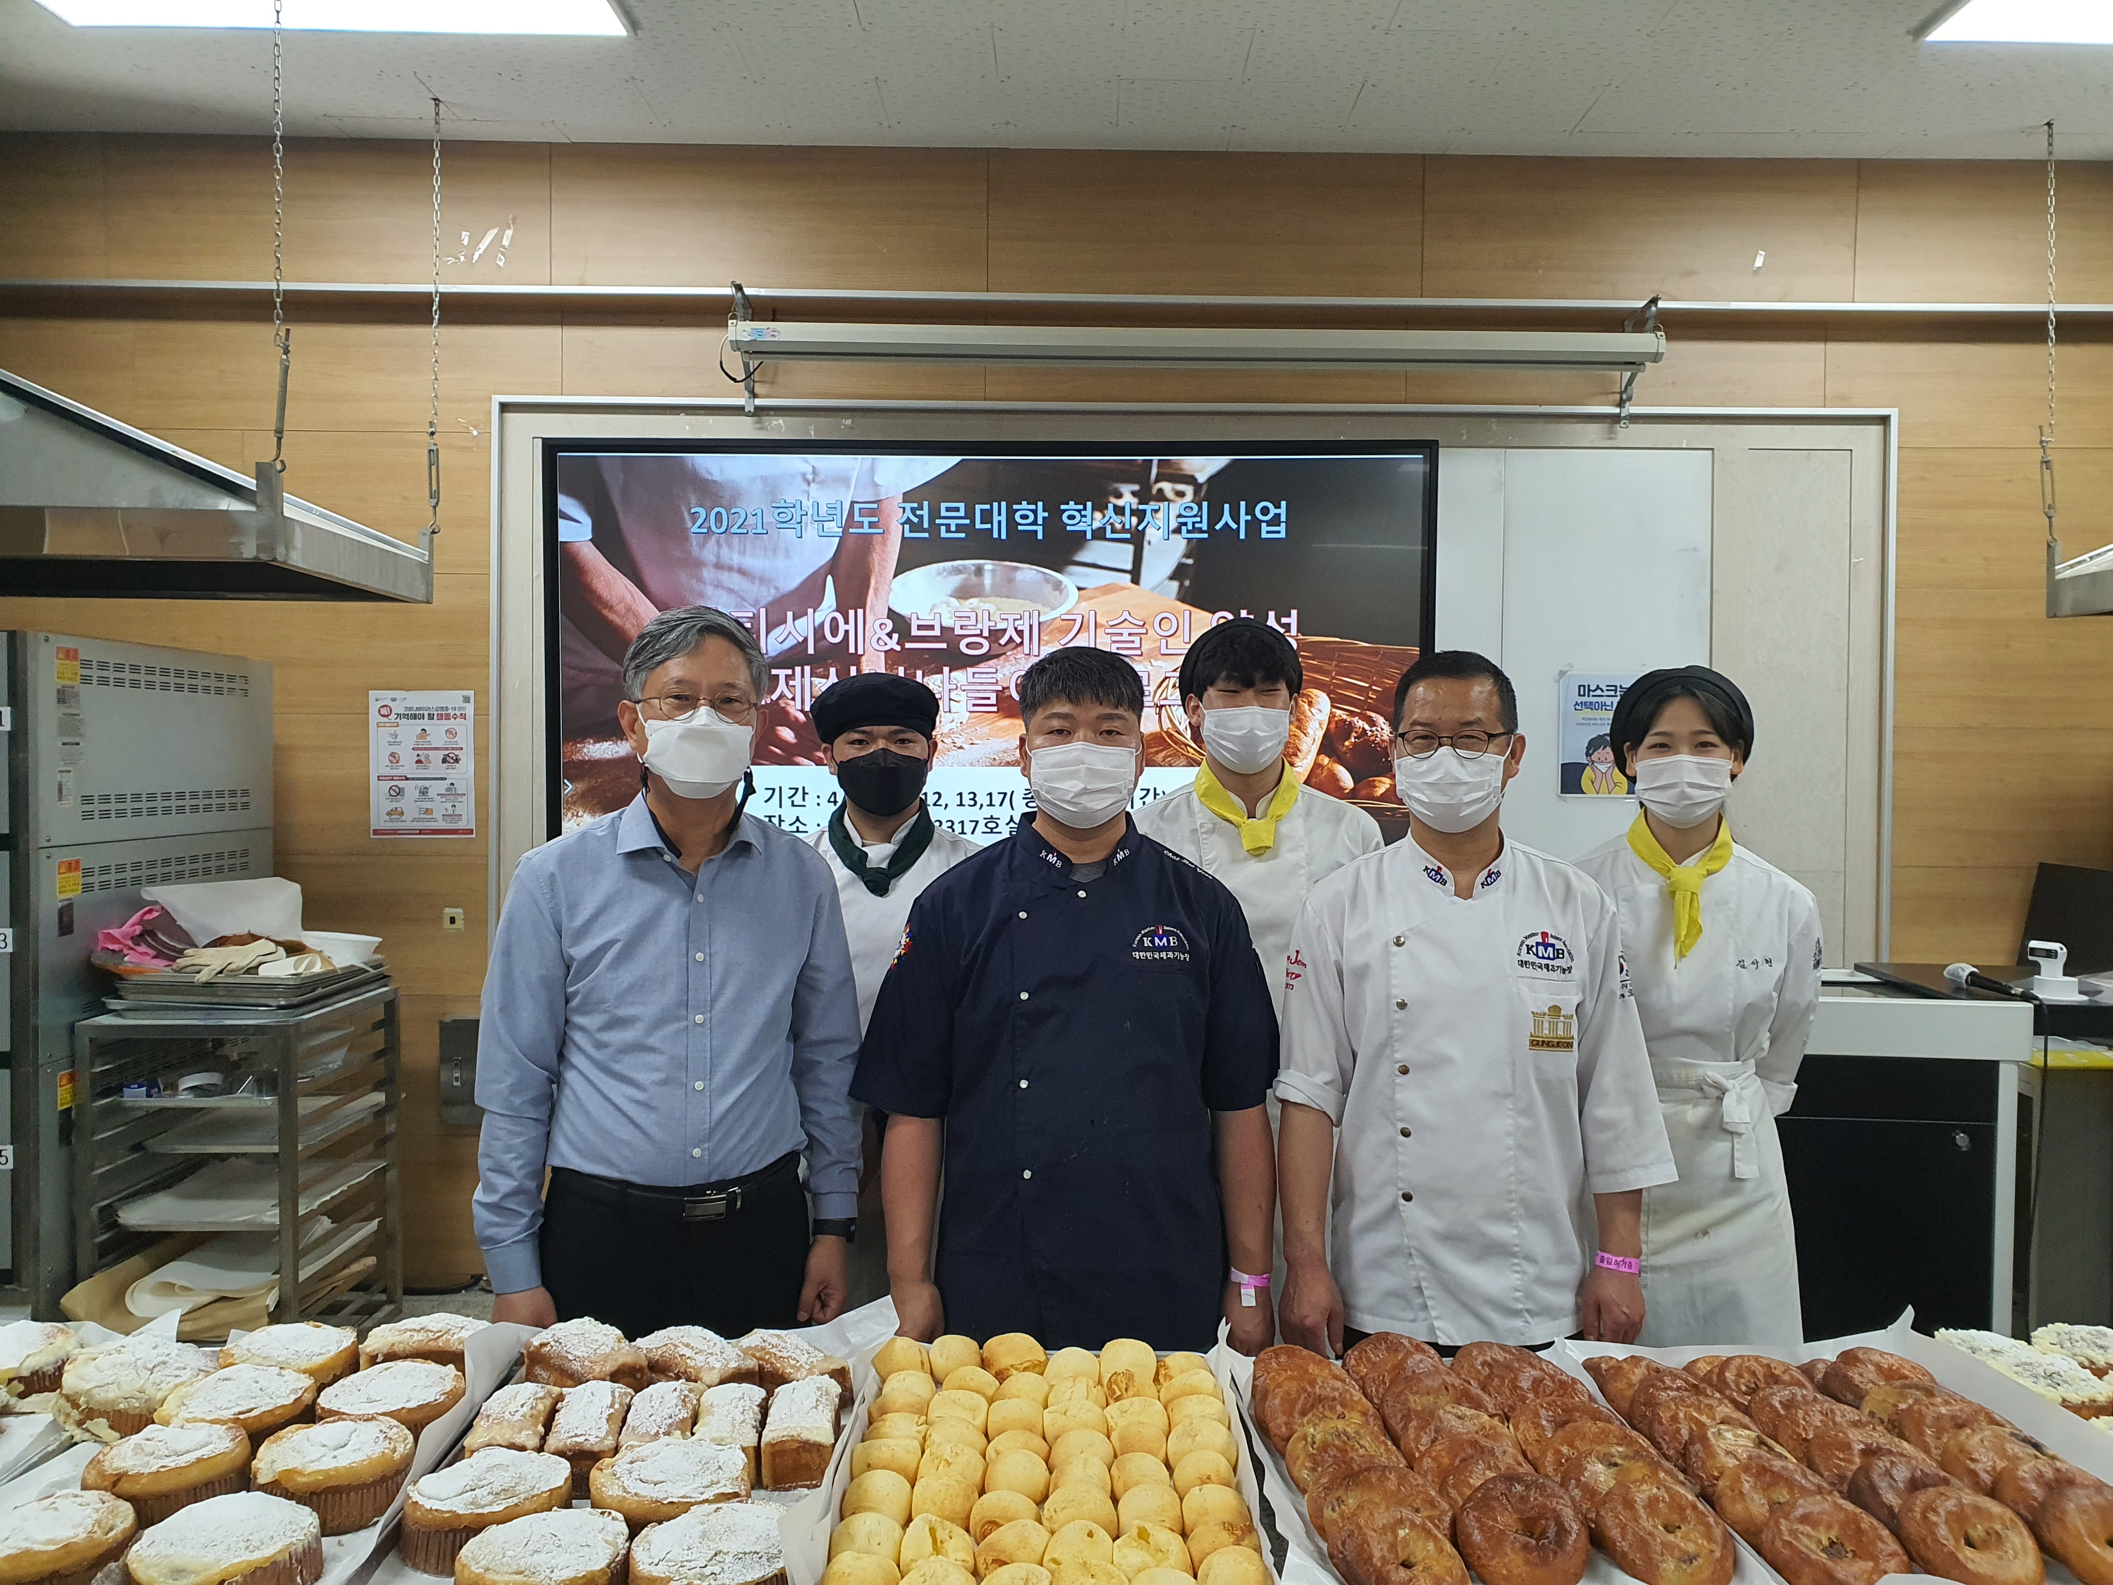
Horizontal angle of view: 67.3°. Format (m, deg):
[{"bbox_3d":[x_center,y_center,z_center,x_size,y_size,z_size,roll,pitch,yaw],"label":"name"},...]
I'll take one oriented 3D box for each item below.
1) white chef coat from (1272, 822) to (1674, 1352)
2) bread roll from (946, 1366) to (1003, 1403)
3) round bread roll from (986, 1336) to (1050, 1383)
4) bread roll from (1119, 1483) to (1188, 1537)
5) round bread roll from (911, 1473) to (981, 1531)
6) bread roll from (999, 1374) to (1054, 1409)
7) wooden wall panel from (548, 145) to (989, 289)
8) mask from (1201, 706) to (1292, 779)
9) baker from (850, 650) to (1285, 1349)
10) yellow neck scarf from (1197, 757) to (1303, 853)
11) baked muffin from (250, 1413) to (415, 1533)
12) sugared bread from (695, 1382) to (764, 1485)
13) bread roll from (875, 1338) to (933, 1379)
[{"bbox_3d":[0.612,0.416,2.300,0.575,0.715,0.290,1,1,5],"label":"white chef coat"},{"bbox_3d":[-0.089,0.647,1.720,0.062,0.045,0.062,1,1,0],"label":"bread roll"},{"bbox_3d":[-0.044,0.644,1.785,0.072,0.059,0.072,1,1,0],"label":"round bread roll"},{"bbox_3d":[0.085,0.649,1.424,0.060,0.049,0.060,1,1,0],"label":"bread roll"},{"bbox_3d":[-0.095,0.609,1.358,0.059,0.047,0.059,0,1,0],"label":"round bread roll"},{"bbox_3d":[-0.033,0.652,1.705,0.062,0.048,0.062,0,1,-1],"label":"bread roll"},{"bbox_3d":[-0.786,-1.569,4.359,1.194,0.386,0.025,0,1,-1],"label":"wooden wall panel"},{"bbox_3d":[0.283,-0.076,2.370,0.137,0.107,0.085,0,1,3],"label":"mask"},{"bbox_3d":[0.010,0.658,2.164,0.560,1.712,0.320,1,1,0],"label":"baker"},{"bbox_3d":[0.297,0.023,2.460,0.160,0.150,0.150,1,1,0],"label":"yellow neck scarf"},{"bbox_3d":[-0.688,0.643,1.512,0.143,0.064,0.143,0,1,-1],"label":"baked muffin"},{"bbox_3d":[-0.326,0.640,1.595,0.063,0.060,0.125,1,1,0],"label":"sugared bread"},{"bbox_3d":[-0.160,0.601,1.671,0.061,0.048,0.061,0,1,0],"label":"bread roll"}]

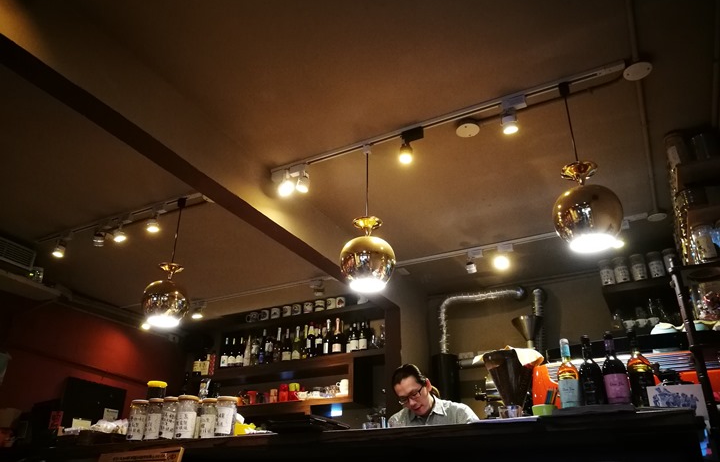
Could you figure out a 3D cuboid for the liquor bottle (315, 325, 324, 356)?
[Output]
[{"bbox_3d":[-0.361,0.966,4.882,0.078,0.288,0.078,2,-26,-4],"label":"liquor bottle"}]

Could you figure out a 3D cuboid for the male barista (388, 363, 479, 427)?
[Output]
[{"bbox_3d":[0.325,1.300,2.377,0.500,1.464,0.420,-12,-29,25],"label":"male barista"}]

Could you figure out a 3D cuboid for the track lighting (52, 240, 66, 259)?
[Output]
[{"bbox_3d":[-2.179,0.134,4.080,0.078,0.125,0.085,-13,-30,25],"label":"track lighting"}]

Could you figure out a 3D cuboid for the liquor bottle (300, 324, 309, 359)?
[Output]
[{"bbox_3d":[-0.480,0.978,4.948,0.082,0.307,0.082,3,-26,-5],"label":"liquor bottle"}]

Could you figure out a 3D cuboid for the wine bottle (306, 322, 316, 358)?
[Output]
[{"bbox_3d":[-0.421,0.942,4.830,0.082,0.312,0.082,1,-27,0],"label":"wine bottle"}]

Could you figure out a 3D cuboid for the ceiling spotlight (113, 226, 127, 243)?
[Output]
[{"bbox_3d":[-1.504,0.022,3.512,0.075,0.090,0.080,13,-28,-25],"label":"ceiling spotlight"}]

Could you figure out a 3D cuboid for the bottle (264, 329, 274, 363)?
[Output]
[{"bbox_3d":[-0.807,1.039,5.013,0.080,0.315,0.080,1,-27,0],"label":"bottle"}]

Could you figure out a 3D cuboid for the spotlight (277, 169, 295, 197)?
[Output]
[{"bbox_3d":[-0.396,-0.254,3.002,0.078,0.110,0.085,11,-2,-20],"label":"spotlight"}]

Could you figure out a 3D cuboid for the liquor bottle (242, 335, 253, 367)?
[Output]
[{"bbox_3d":[-1.017,1.097,5.112,0.072,0.300,0.072,1,-27,0],"label":"liquor bottle"}]

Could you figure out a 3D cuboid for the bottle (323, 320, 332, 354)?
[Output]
[{"bbox_3d":[-0.271,0.911,4.816,0.087,0.315,0.087,2,-26,-3],"label":"bottle"}]

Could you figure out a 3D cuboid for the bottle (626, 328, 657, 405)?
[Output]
[{"bbox_3d":[1.062,0.524,2.127,0.083,0.293,0.083,-13,-30,25],"label":"bottle"}]

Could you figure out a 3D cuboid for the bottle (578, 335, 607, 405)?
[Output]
[{"bbox_3d":[0.905,0.548,2.195,0.079,0.285,0.079,-13,-30,25],"label":"bottle"}]

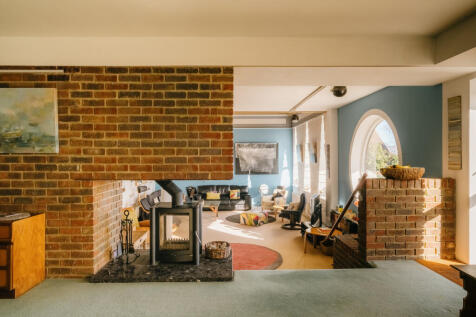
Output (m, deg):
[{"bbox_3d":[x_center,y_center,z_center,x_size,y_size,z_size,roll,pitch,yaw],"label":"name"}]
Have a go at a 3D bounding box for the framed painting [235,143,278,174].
[{"bbox_3d":[0.717,0.000,11.650,1.648,1.226,0.050,0,0,-2],"label":"framed painting"}]

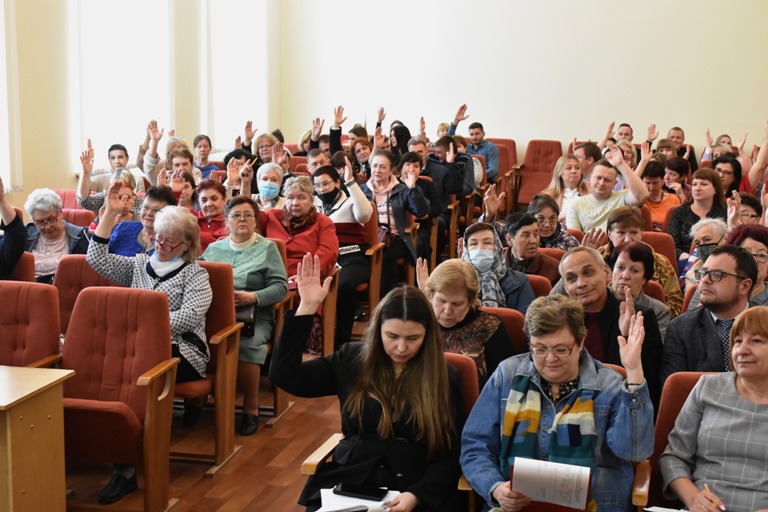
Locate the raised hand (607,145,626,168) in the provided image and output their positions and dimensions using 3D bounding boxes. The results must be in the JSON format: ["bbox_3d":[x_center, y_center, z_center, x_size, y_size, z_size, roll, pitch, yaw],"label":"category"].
[{"bbox_3d":[1.556,-0.675,8.600,0.110,0.170,0.070,-10,9,6],"label":"raised hand"}]

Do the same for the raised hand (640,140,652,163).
[{"bbox_3d":[2.153,-0.857,10.500,0.095,0.180,0.060,2,9,8],"label":"raised hand"}]

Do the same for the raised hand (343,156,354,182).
[{"bbox_3d":[-0.244,-0.589,8.662,0.064,0.187,0.089,-15,6,-25],"label":"raised hand"}]

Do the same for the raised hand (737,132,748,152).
[{"bbox_3d":[3.289,-1.046,11.744,0.059,0.187,0.089,10,20,-46],"label":"raised hand"}]

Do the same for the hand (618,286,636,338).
[{"bbox_3d":[0.899,0.205,4.736,0.064,0.187,0.089,-7,9,-30],"label":"hand"}]

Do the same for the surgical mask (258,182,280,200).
[{"bbox_3d":[-0.812,-0.462,9.100,0.140,0.115,0.080,0,12,-2],"label":"surgical mask"}]

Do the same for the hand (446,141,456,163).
[{"bbox_3d":[0.595,-0.929,11.375,0.064,0.187,0.089,-5,10,-30],"label":"hand"}]

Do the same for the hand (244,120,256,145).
[{"bbox_3d":[-1.253,-1.160,11.970,0.103,0.192,0.054,5,10,11],"label":"hand"}]

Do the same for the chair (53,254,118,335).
[{"bbox_3d":[-1.576,0.504,6.462,0.542,0.955,0.571,3,9,14],"label":"chair"}]

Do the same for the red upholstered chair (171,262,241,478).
[{"bbox_3d":[-1.020,0.531,6.483,0.580,0.930,0.620,3,9,14],"label":"red upholstered chair"}]

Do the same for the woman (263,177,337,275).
[{"bbox_3d":[-0.554,0.143,7.836,0.552,1.266,0.709,2,9,11],"label":"woman"}]

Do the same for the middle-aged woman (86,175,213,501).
[{"bbox_3d":[-1.145,0.354,6.082,0.611,1.379,0.837,5,10,24],"label":"middle-aged woman"}]

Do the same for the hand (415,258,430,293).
[{"bbox_3d":[0.184,0.095,6.050,0.085,0.170,0.050,-2,9,-14],"label":"hand"}]

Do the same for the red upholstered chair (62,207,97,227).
[{"bbox_3d":[-2.274,0.173,8.662,0.570,0.930,0.620,3,9,14],"label":"red upholstered chair"}]

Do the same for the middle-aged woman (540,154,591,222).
[{"bbox_3d":[1.335,-0.111,9.626,0.500,1.250,0.700,2,9,8],"label":"middle-aged woman"}]

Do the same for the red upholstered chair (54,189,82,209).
[{"bbox_3d":[-2.436,0.006,9.556,0.542,0.955,0.591,3,9,14],"label":"red upholstered chair"}]

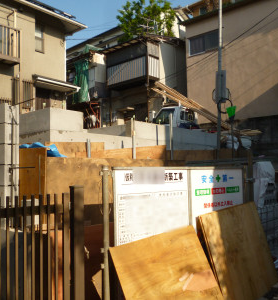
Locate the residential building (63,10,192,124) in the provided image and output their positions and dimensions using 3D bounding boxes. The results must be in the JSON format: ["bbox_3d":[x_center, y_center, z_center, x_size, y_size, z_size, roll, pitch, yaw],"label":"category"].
[{"bbox_3d":[-0.698,-3.475,20.372,7.000,6.300,5.500,-4,-5,40],"label":"residential building"}]

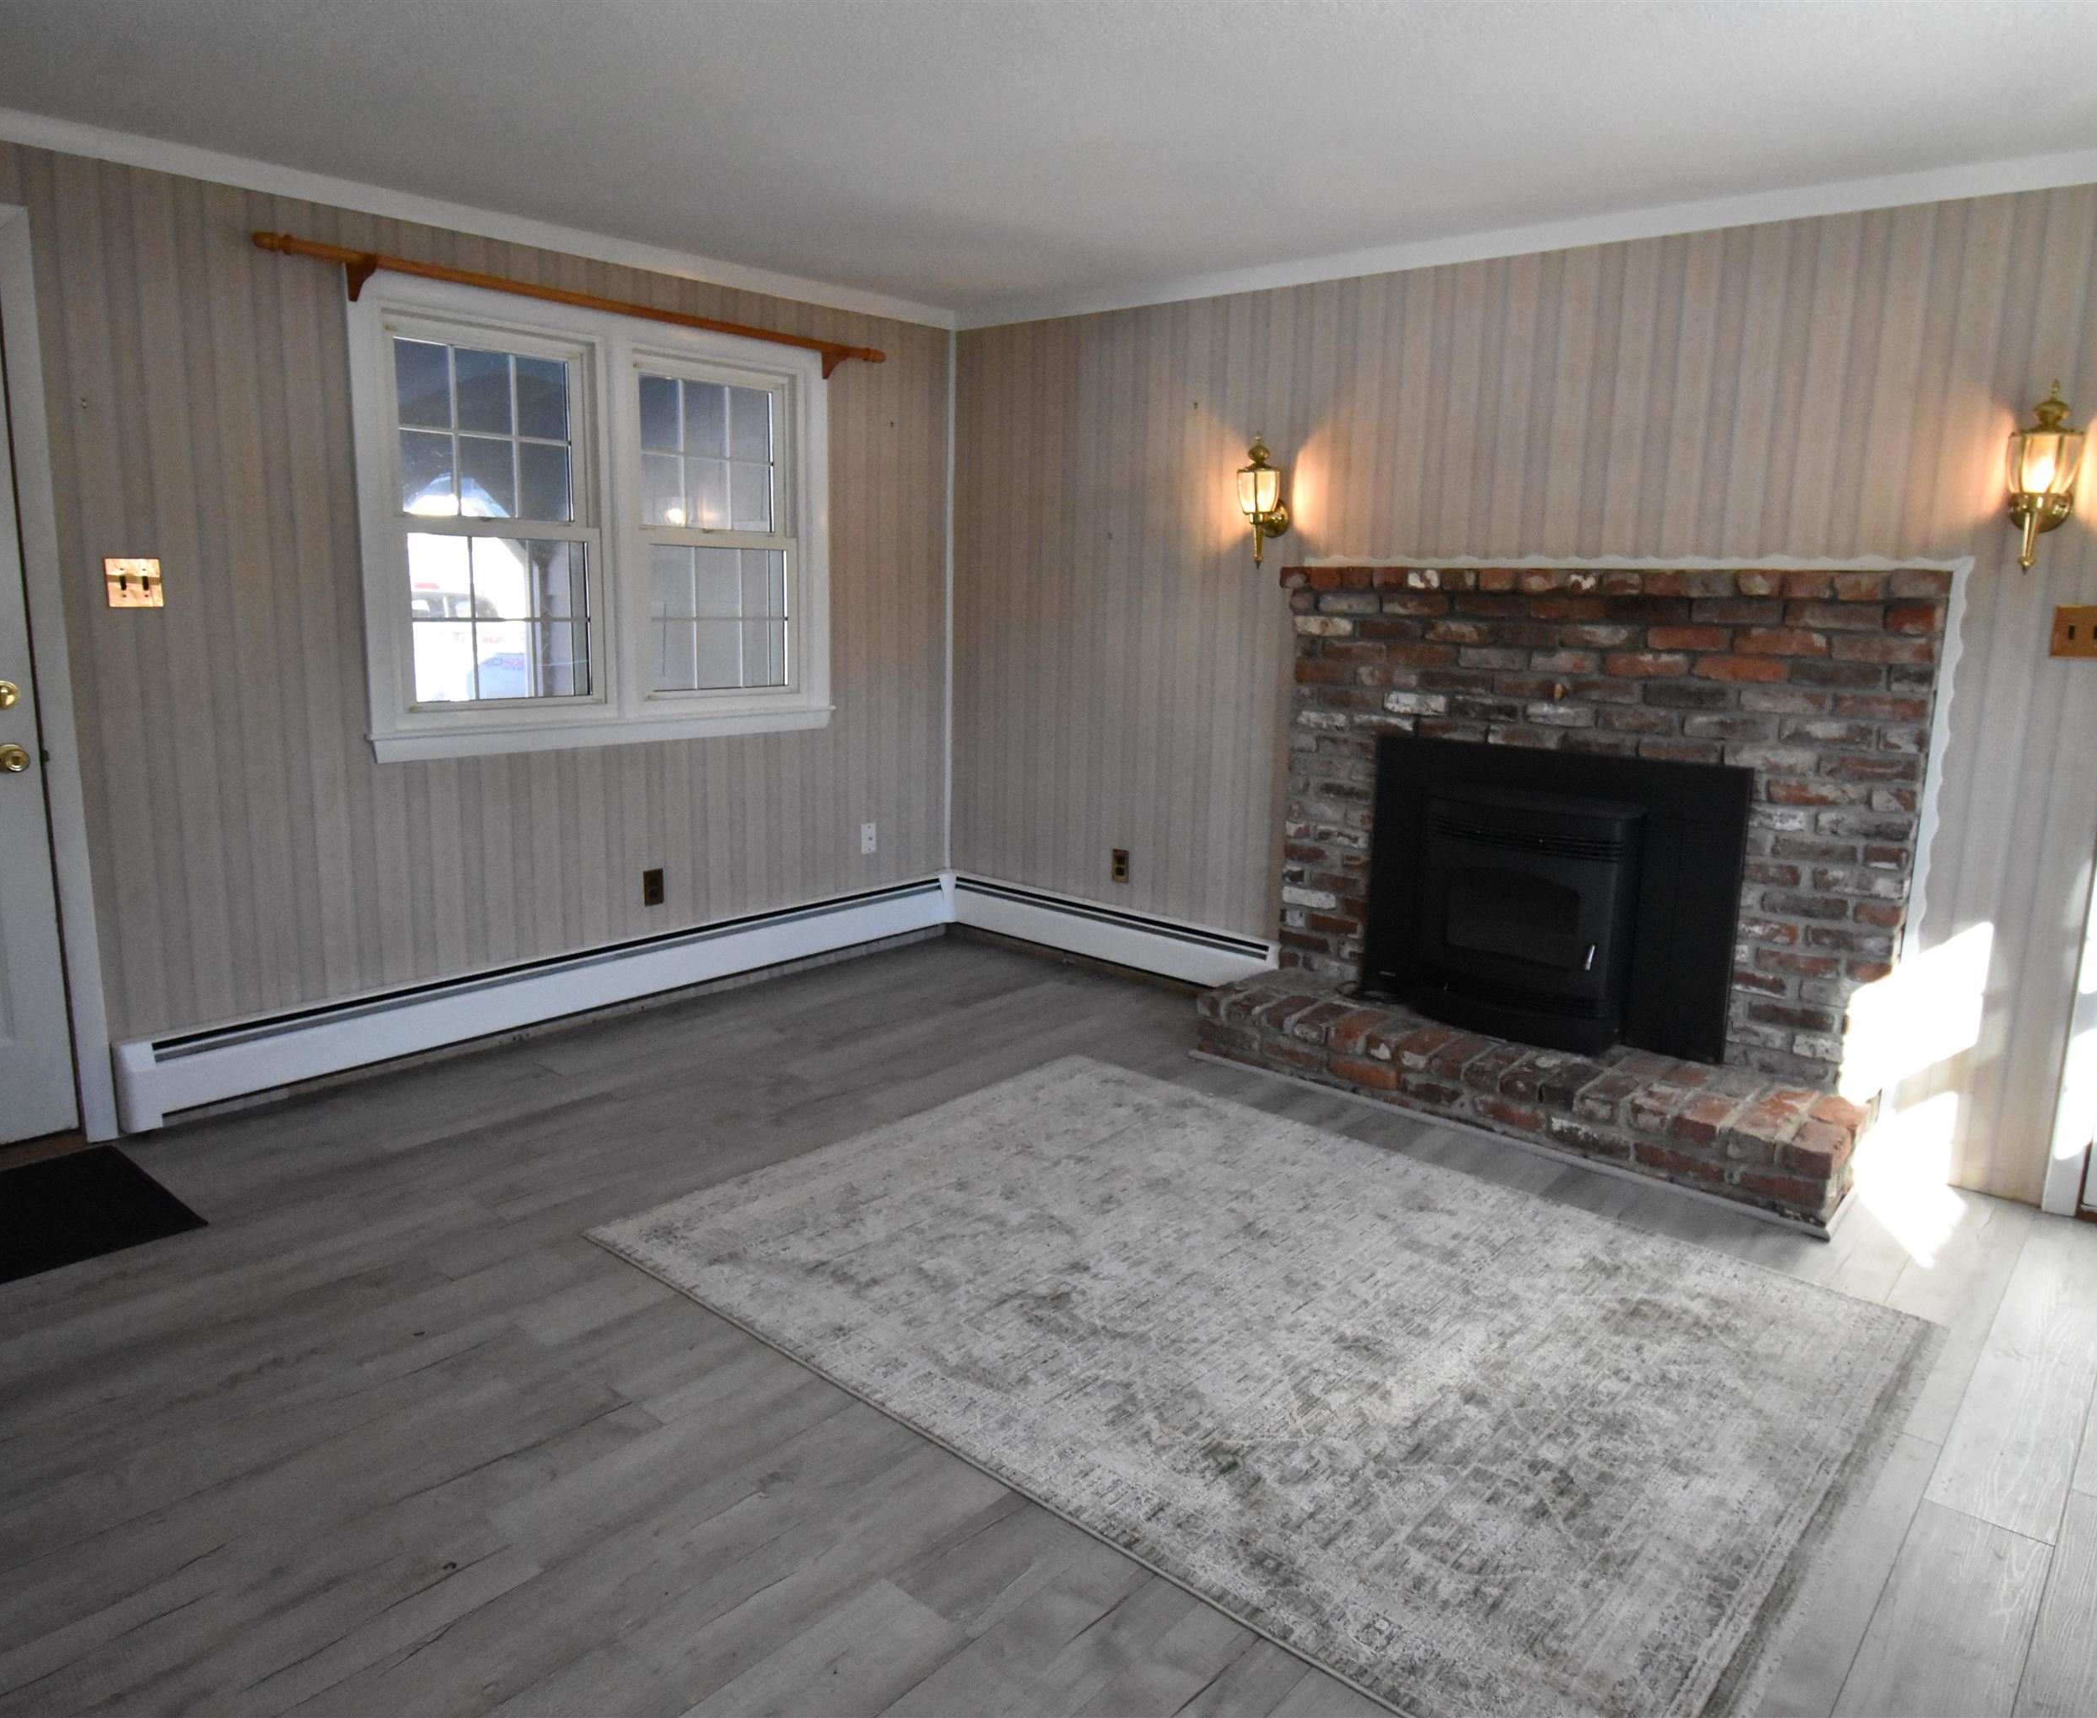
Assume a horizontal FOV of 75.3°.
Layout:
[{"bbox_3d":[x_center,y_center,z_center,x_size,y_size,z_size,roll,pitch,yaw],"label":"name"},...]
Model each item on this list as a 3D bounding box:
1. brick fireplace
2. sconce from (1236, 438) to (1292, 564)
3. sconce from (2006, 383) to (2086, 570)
[{"bbox_3d":[1.245,-0.037,3.595,1.730,1.437,0.550,11,14,39],"label":"brick fireplace"},{"bbox_3d":[0.649,-1.095,4.168,0.138,0.390,0.170,11,14,39],"label":"sconce"},{"bbox_3d":[2.136,-0.818,2.923,0.138,0.390,0.170,11,14,39],"label":"sconce"}]

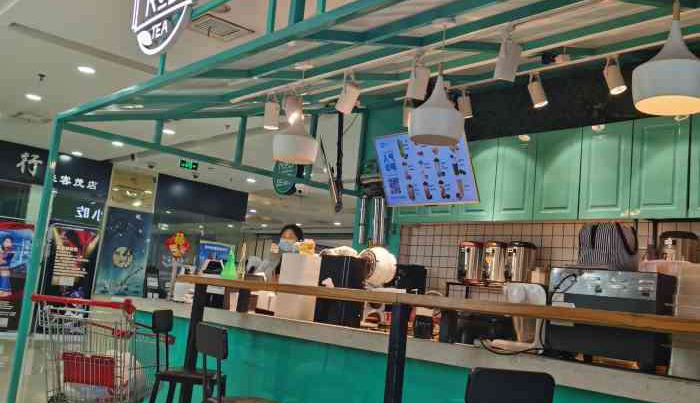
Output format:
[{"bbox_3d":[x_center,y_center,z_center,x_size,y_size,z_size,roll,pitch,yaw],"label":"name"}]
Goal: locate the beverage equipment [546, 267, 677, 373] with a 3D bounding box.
[{"bbox_3d":[1.142,0.490,3.003,0.420,0.370,0.464,12,-10,-39],"label":"beverage equipment"}]

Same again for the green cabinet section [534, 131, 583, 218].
[{"bbox_3d":[1.758,-0.189,5.928,0.250,0.725,0.420,13,-10,-40],"label":"green cabinet section"}]

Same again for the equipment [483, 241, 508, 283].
[{"bbox_3d":[1.182,0.496,5.914,0.260,0.335,0.225,12,-10,-39],"label":"equipment"}]

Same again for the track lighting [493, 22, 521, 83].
[{"bbox_3d":[0.754,-0.713,3.482,0.110,0.235,0.150,6,-8,1],"label":"track lighting"}]

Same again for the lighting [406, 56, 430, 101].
[{"bbox_3d":[0.371,-0.666,3.942,0.110,0.220,0.150,6,-8,1],"label":"lighting"}]

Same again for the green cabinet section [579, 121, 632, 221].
[{"bbox_3d":[2.037,-0.205,5.613,0.250,0.732,0.423,13,-10,-40],"label":"green cabinet section"}]

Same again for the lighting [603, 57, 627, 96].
[{"bbox_3d":[1.811,-0.856,4.983,0.150,0.225,0.110,11,-10,-34],"label":"lighting"}]

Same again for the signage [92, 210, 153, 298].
[{"bbox_3d":[-3.928,0.906,12.738,0.846,1.490,0.030,12,-10,-39],"label":"signage"}]

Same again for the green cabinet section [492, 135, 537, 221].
[{"bbox_3d":[1.487,-0.175,6.236,0.250,0.719,0.400,13,-10,-40],"label":"green cabinet section"}]

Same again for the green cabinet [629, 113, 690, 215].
[{"bbox_3d":[2.275,-0.201,5.152,0.340,0.713,0.409,12,-10,-39],"label":"green cabinet"}]

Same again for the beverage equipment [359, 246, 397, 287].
[{"bbox_3d":[0.161,0.379,4.248,0.170,0.225,0.210,12,-10,-39],"label":"beverage equipment"}]

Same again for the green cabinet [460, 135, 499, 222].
[{"bbox_3d":[1.227,-0.154,6.385,0.340,0.723,0.407,12,-10,-39],"label":"green cabinet"}]

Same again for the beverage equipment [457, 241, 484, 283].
[{"bbox_3d":[1.012,0.512,6.112,0.260,0.335,0.225,12,-10,-39],"label":"beverage equipment"}]

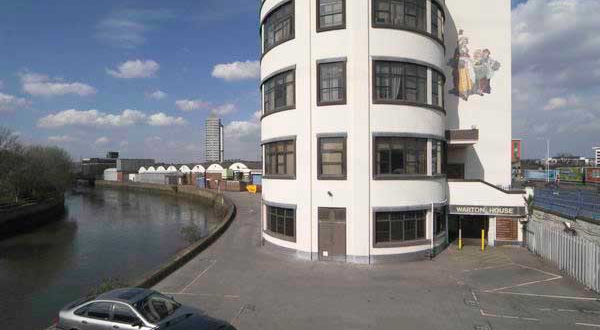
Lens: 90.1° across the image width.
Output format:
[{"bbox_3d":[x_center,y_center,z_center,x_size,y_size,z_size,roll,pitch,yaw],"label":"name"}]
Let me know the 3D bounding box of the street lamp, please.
[{"bbox_3d":[54.761,-0.992,66.000,0.650,9.700,0.550,-1,-1,20],"label":"street lamp"}]

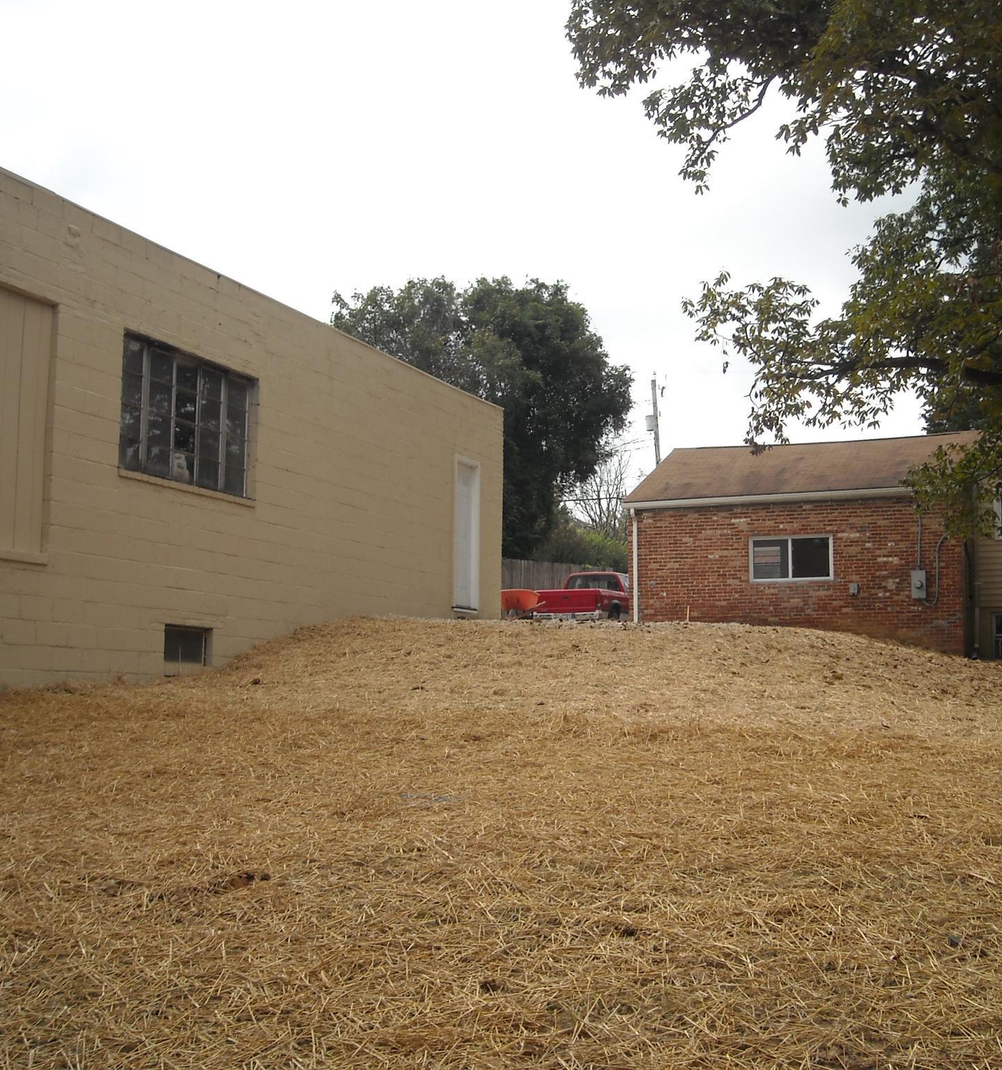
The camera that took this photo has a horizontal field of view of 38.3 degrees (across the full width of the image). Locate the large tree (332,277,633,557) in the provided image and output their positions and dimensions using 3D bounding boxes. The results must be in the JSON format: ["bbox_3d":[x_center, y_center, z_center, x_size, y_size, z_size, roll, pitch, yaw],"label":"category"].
[{"bbox_3d":[-0.716,-2.078,40.549,8.800,10.530,8.000,0,-7,0],"label":"large tree"}]

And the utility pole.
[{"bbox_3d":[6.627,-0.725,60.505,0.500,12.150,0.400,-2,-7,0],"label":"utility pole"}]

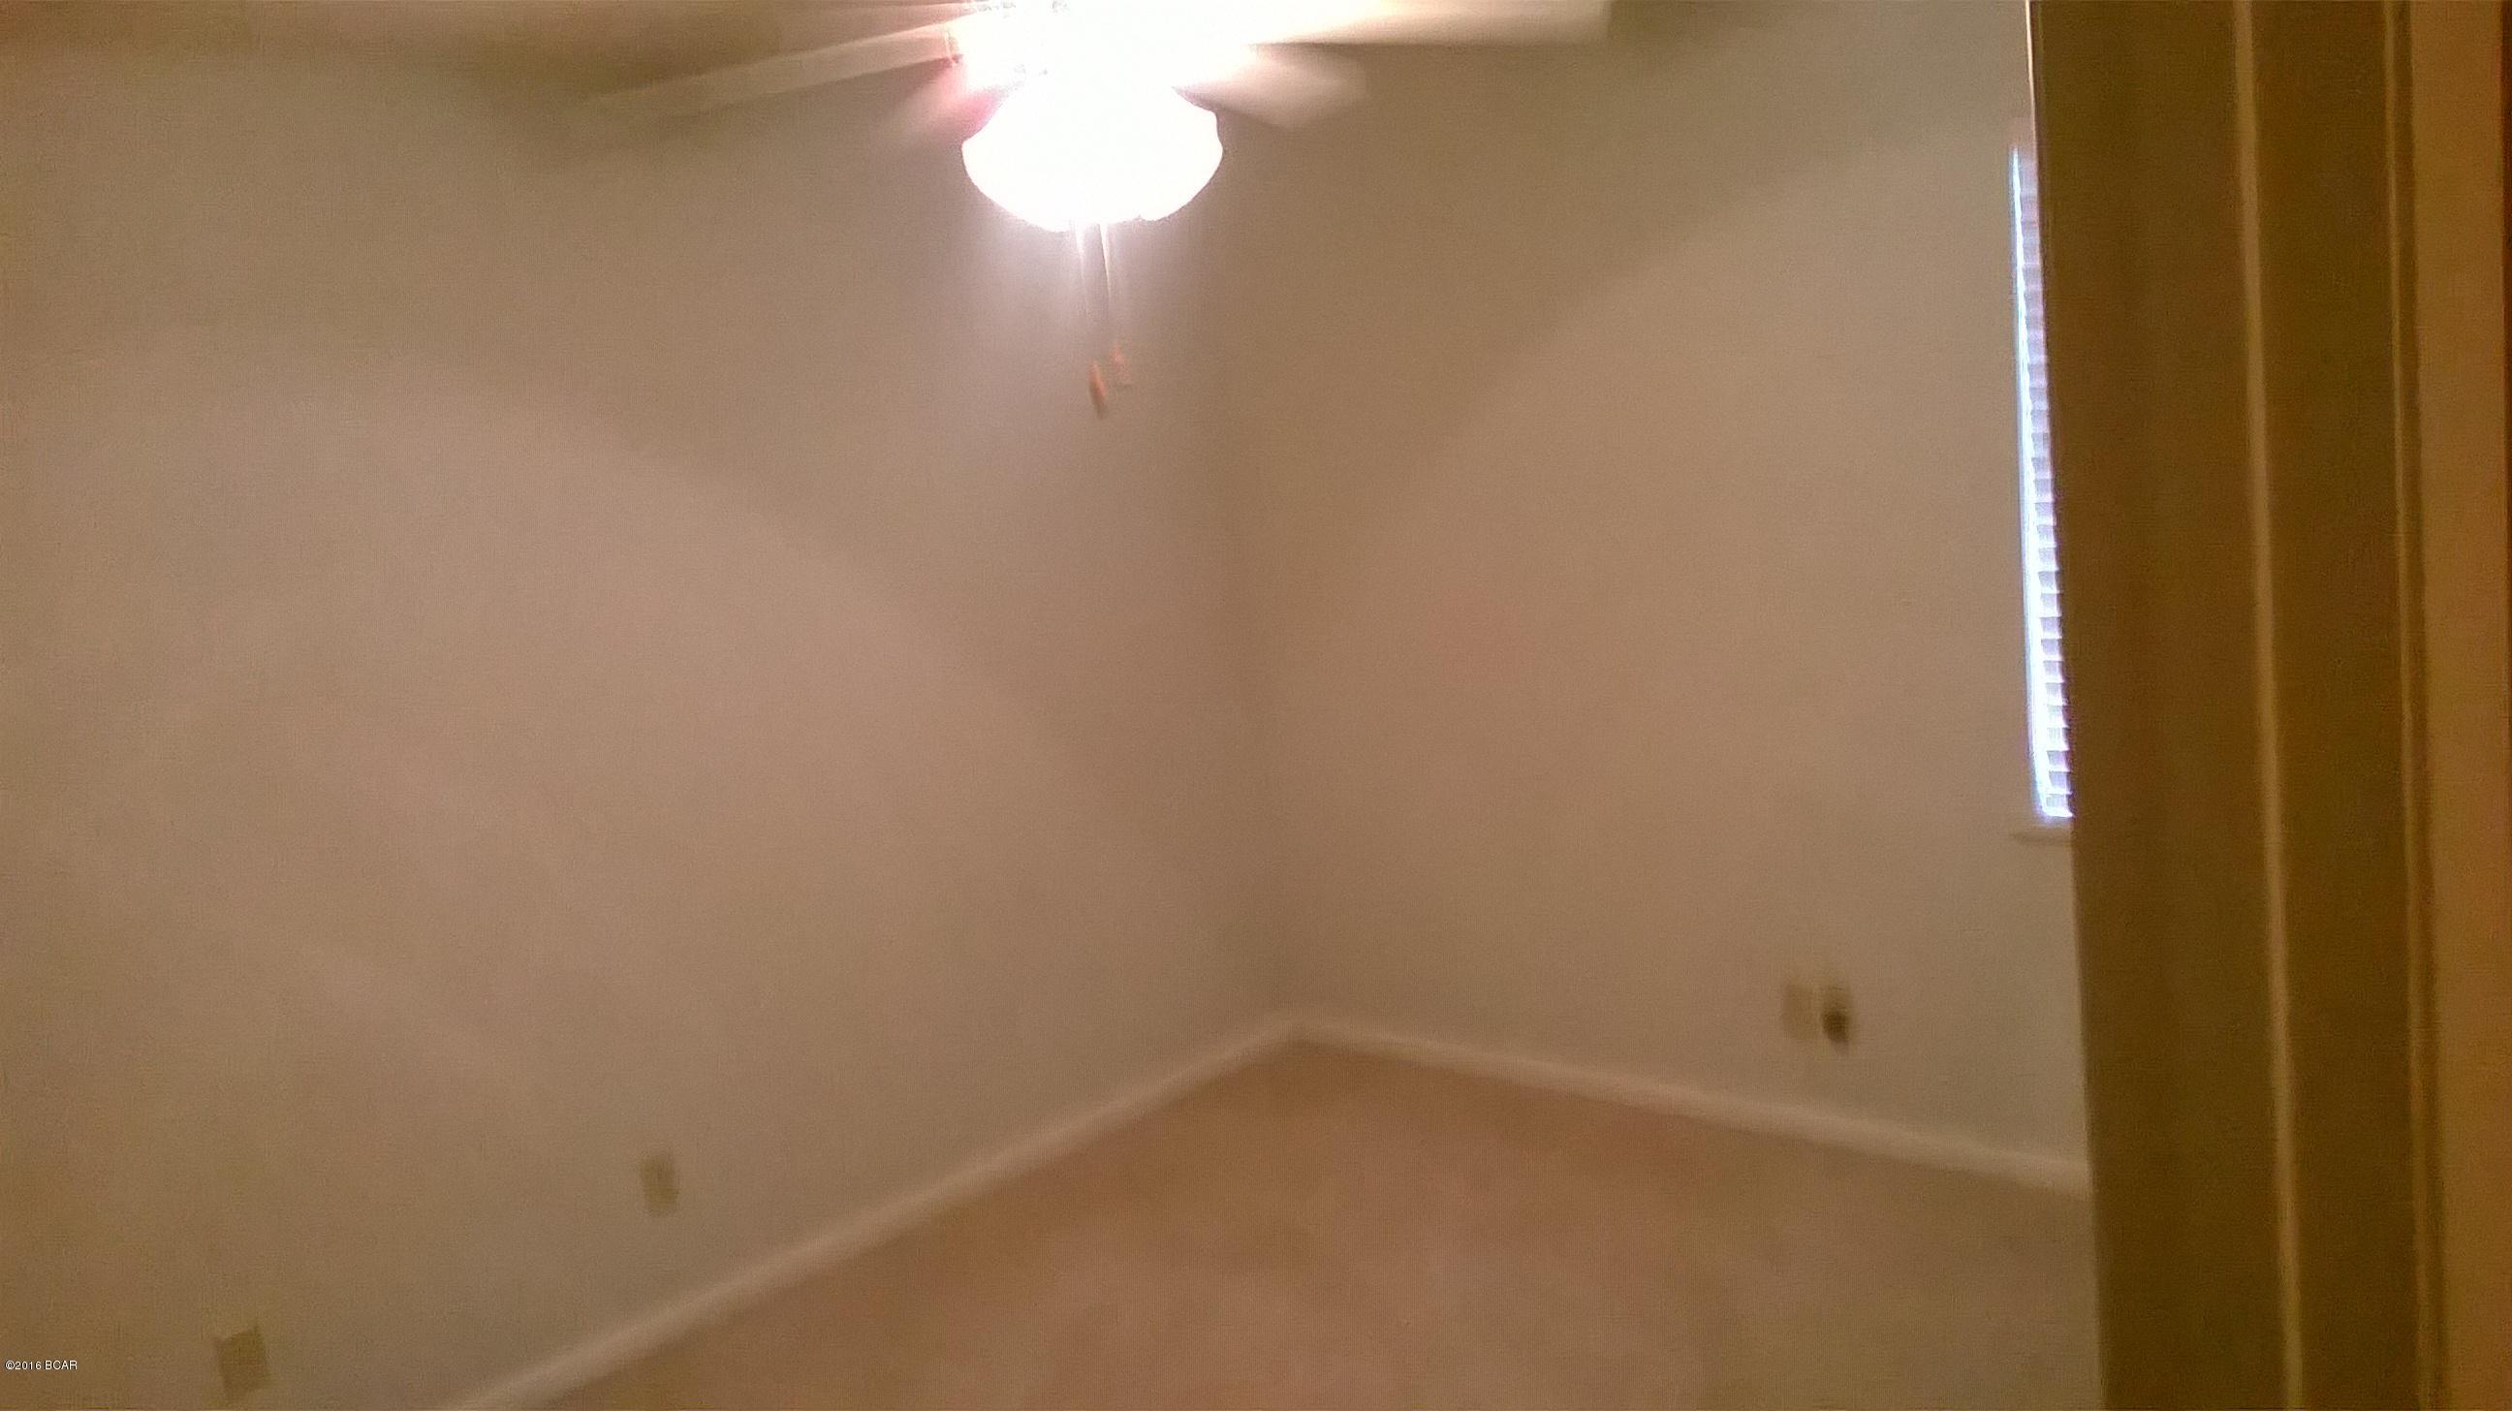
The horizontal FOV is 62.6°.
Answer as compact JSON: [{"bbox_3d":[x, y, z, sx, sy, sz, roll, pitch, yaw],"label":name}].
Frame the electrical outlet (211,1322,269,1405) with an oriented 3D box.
[{"bbox_3d":[-1.689,1.097,3.440,0.010,0.115,0.071,2,13,43],"label":"electrical outlet"}]

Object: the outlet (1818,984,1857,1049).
[{"bbox_3d":[1.178,0.627,4.190,0.071,0.115,0.010,2,13,43],"label":"outlet"}]

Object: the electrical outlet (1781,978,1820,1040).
[{"bbox_3d":[1.119,0.628,4.248,0.071,0.115,0.010,2,13,43],"label":"electrical outlet"}]

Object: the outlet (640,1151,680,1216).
[{"bbox_3d":[-1.153,0.927,3.998,0.010,0.115,0.071,2,13,43],"label":"outlet"}]

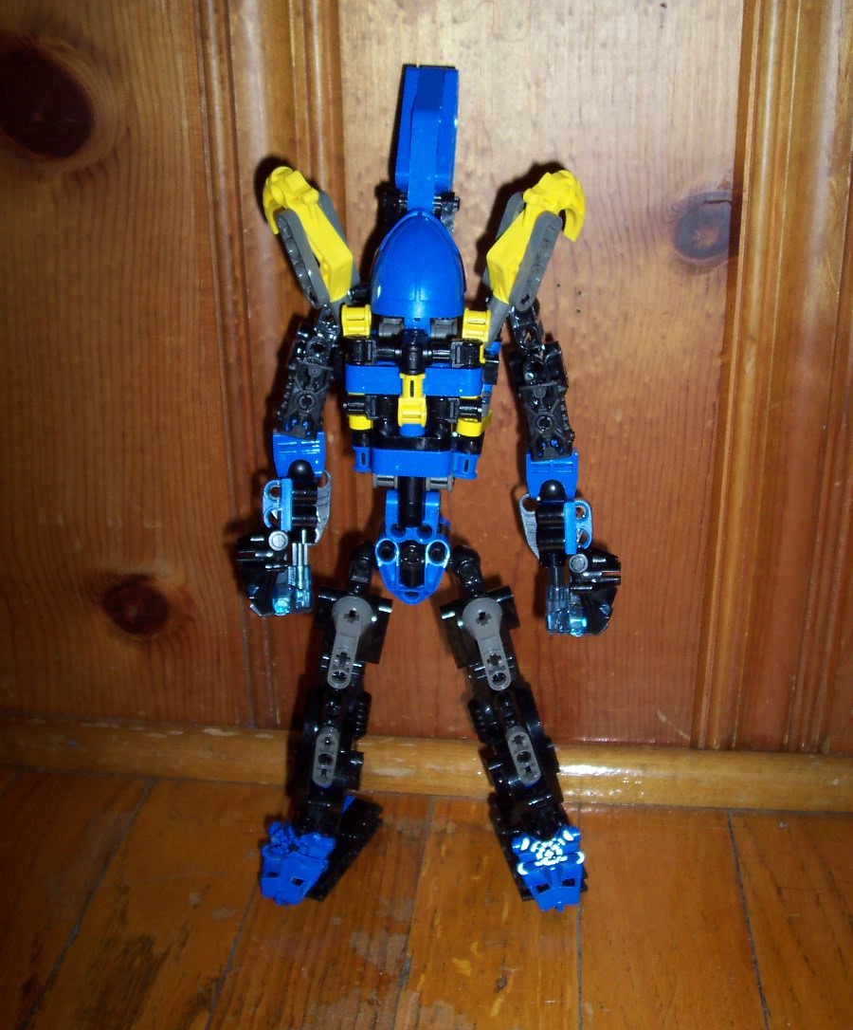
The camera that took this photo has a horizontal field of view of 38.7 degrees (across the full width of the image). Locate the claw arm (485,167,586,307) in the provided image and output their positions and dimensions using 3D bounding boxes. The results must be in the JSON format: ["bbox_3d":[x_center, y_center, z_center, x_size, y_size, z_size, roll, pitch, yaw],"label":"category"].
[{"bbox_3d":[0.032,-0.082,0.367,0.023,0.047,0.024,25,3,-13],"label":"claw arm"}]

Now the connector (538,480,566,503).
[{"bbox_3d":[0.042,-0.008,0.411,0.009,0.008,0.009,1,22,6],"label":"connector"}]

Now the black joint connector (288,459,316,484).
[{"bbox_3d":[-0.043,-0.015,0.418,0.009,0.008,0.009,1,22,6],"label":"black joint connector"}]

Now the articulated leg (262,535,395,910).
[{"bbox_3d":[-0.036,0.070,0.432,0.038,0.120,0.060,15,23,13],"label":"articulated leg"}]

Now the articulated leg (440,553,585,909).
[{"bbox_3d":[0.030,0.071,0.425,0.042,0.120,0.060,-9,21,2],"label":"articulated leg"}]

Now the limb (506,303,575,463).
[{"bbox_3d":[0.038,-0.043,0.397,0.018,0.054,0.018,-10,20,11],"label":"limb"}]

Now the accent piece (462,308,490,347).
[{"bbox_3d":[0.014,-0.054,0.349,0.009,0.010,0.010,1,22,6],"label":"accent piece"}]

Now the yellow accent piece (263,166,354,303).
[{"bbox_3d":[-0.035,-0.083,0.362,0.013,0.042,0.021,-26,13,-27],"label":"yellow accent piece"}]

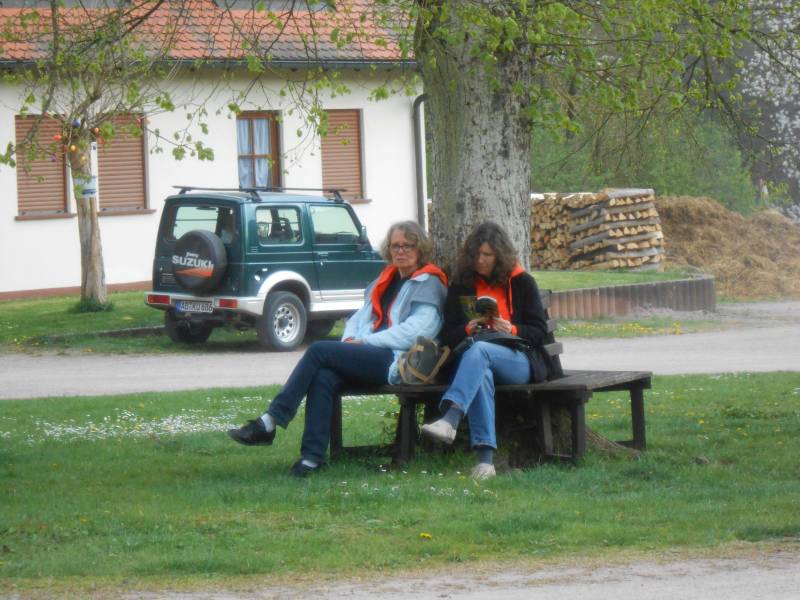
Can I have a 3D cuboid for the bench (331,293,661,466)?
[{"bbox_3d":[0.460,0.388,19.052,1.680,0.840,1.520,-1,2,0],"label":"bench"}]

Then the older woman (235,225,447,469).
[{"bbox_3d":[-0.304,0.237,18.675,1.080,1.260,0.580,-3,3,-28],"label":"older woman"}]

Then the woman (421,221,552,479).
[{"bbox_3d":[0.446,0.235,18.255,0.590,1.260,0.880,-1,2,12],"label":"woman"}]

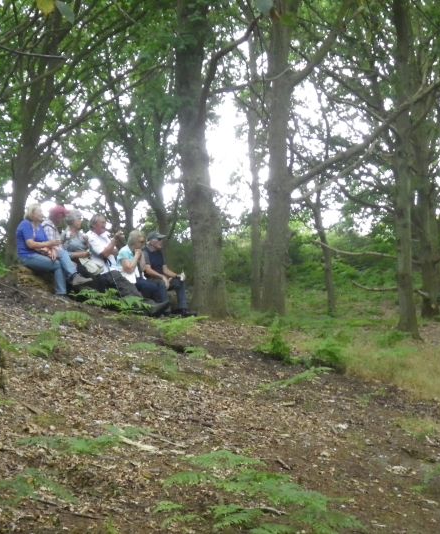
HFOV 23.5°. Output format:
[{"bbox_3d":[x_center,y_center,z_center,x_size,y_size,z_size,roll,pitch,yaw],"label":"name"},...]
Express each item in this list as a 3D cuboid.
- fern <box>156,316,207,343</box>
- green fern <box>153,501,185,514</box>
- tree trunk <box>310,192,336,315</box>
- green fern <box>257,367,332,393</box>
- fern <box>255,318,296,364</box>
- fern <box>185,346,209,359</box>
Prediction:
[{"bbox_3d":[-0.463,0.721,12.400,0.586,0.279,0.450,0,1,0],"label":"fern"},{"bbox_3d":[-0.282,1.341,5.900,0.178,0.055,0.150,0,1,0],"label":"green fern"},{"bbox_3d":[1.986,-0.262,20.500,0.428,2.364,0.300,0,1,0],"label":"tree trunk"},{"bbox_3d":[0.725,1.095,10.300,0.721,0.203,0.400,0,1,0],"label":"green fern"},{"bbox_3d":[0.629,0.848,12.200,0.484,0.482,0.420,0,1,0],"label":"fern"},{"bbox_3d":[-0.258,0.938,11.600,0.285,0.112,0.220,0,1,0],"label":"fern"}]

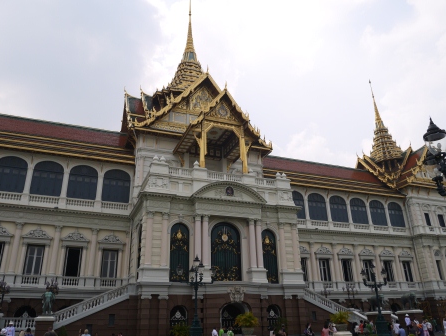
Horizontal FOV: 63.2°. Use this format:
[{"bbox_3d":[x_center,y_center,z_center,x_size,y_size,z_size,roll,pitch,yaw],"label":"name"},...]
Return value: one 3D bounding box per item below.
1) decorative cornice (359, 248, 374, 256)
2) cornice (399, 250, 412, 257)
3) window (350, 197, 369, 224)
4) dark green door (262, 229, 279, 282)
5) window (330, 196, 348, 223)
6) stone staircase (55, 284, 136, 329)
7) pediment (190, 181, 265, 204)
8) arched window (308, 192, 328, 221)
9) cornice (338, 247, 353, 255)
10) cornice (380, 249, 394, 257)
[{"bbox_3d":[19.978,11.665,50.115,2.750,1.050,0.450,8,-25,-20],"label":"decorative cornice"},{"bbox_3d":[27.434,12.856,54.239,2.750,1.150,0.450,8,-25,-20],"label":"cornice"},{"bbox_3d":[20.450,6.507,54.214,2.900,3.900,0.350,8,-25,-20],"label":"window"},{"bbox_3d":[4.610,8.741,36.066,1.680,5.320,0.300,8,-26,-19],"label":"dark green door"},{"bbox_3d":[16.592,5.813,51.655,2.900,3.900,0.400,8,-25,-20],"label":"window"},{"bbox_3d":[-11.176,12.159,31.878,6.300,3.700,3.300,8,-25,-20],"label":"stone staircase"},{"bbox_3d":[0.571,2.647,37.612,8.400,2.300,1.000,8,-25,-20],"label":"pediment"},{"bbox_3d":[13.059,5.341,50.154,3.020,3.960,0.300,8,-26,-19],"label":"arched window"},{"bbox_3d":[16.978,11.503,50.105,2.900,1.200,0.450,8,-25,-20],"label":"cornice"},{"bbox_3d":[23.255,12.106,51.328,2.750,1.050,0.450,8,-25,-20],"label":"cornice"}]

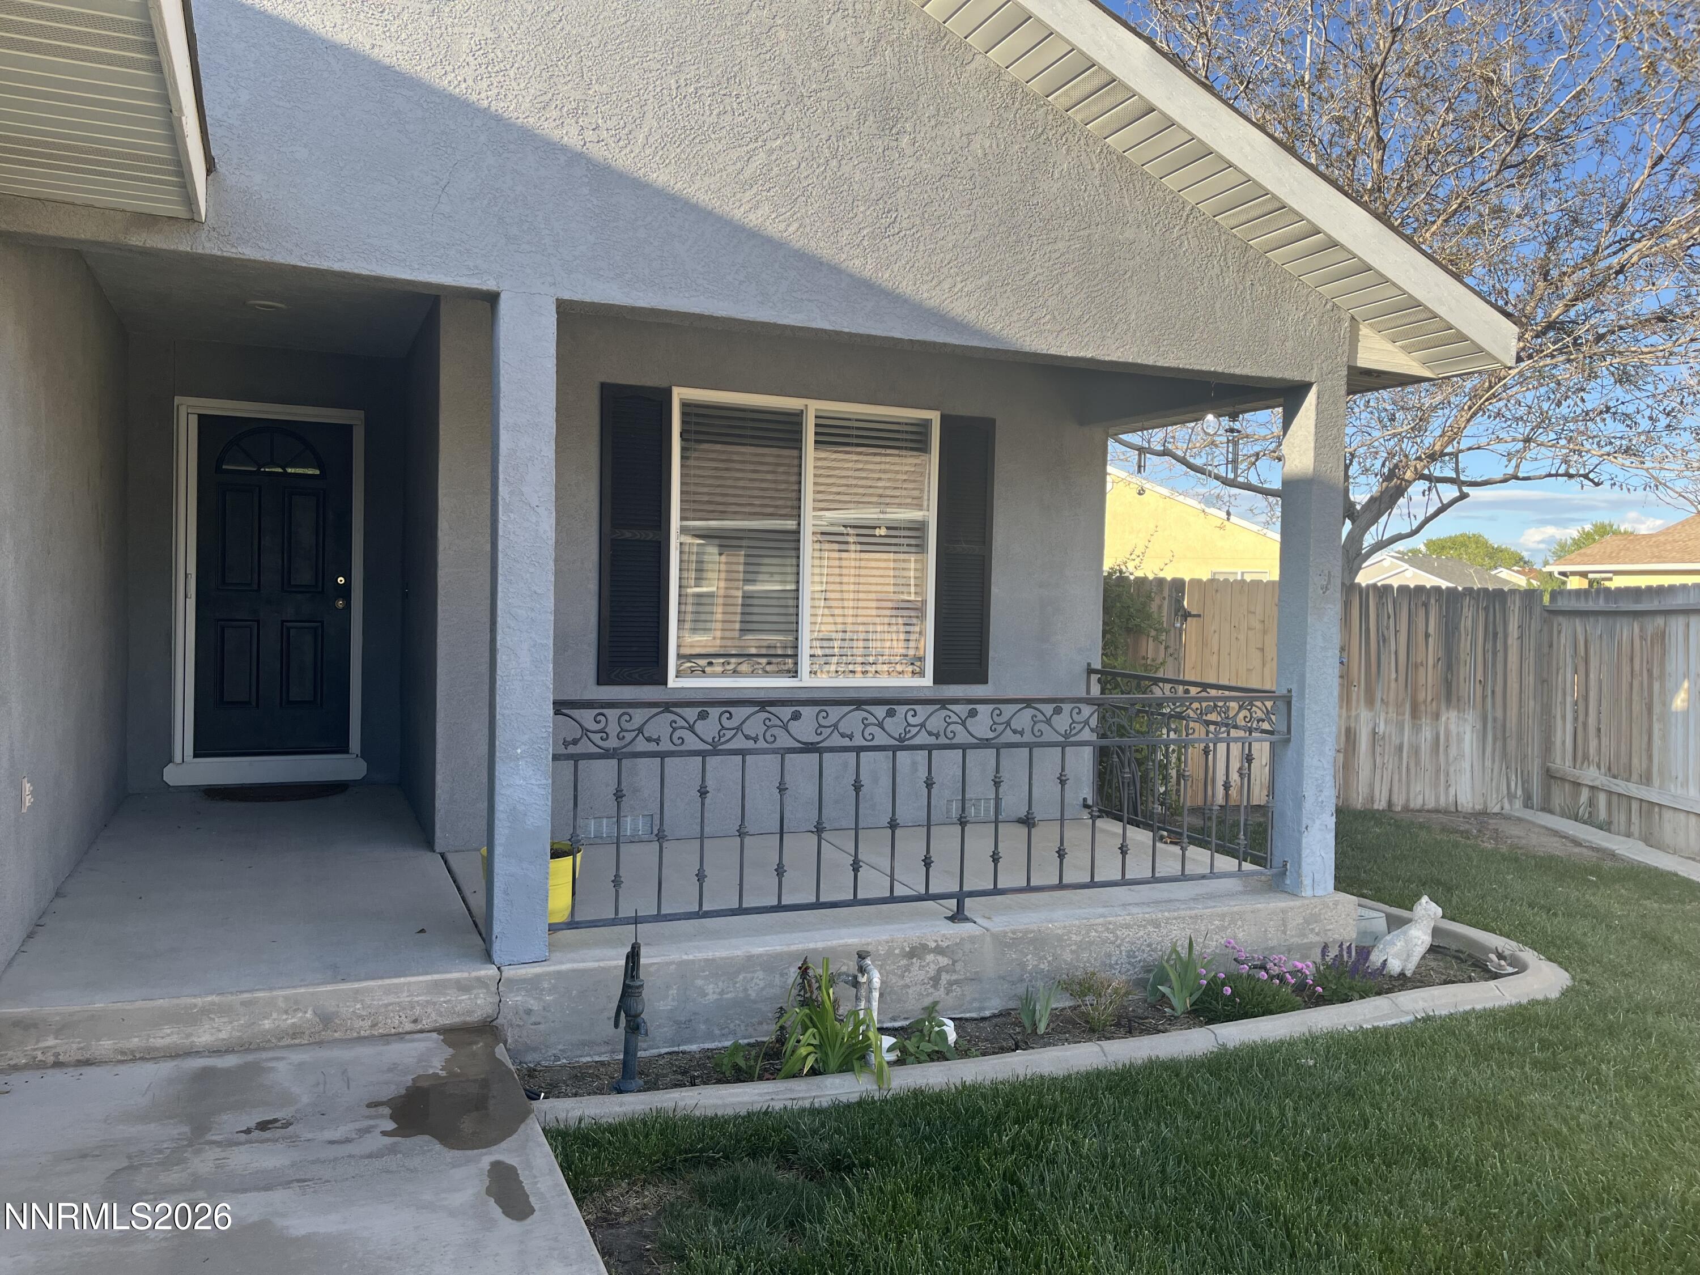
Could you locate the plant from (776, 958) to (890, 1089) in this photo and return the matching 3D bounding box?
[{"bbox_3d":[-0.062,1.325,4.400,0.390,0.380,0.360,1,1,0],"label":"plant"}]

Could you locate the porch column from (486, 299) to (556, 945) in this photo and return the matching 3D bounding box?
[{"bbox_3d":[-1.135,-0.025,4.405,0.186,2.257,0.201,1,1,-23],"label":"porch column"}]

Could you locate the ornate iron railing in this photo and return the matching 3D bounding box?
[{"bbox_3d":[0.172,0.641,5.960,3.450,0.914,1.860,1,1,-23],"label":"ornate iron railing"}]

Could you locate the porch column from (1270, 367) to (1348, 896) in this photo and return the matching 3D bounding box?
[{"bbox_3d":[2.070,-0.005,5.762,0.186,2.290,0.201,1,1,-23],"label":"porch column"}]

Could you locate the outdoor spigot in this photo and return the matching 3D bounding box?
[{"bbox_3d":[-0.717,1.238,4.168,0.150,0.490,0.100,2,1,37],"label":"outdoor spigot"}]

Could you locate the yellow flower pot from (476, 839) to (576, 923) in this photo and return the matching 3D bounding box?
[{"bbox_3d":[-1.240,0.956,4.966,0.375,0.270,0.375,1,1,-23],"label":"yellow flower pot"}]

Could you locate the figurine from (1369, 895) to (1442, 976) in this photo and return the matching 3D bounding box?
[{"bbox_3d":[2.468,1.327,5.669,0.310,0.360,0.180,2,1,33],"label":"figurine"}]

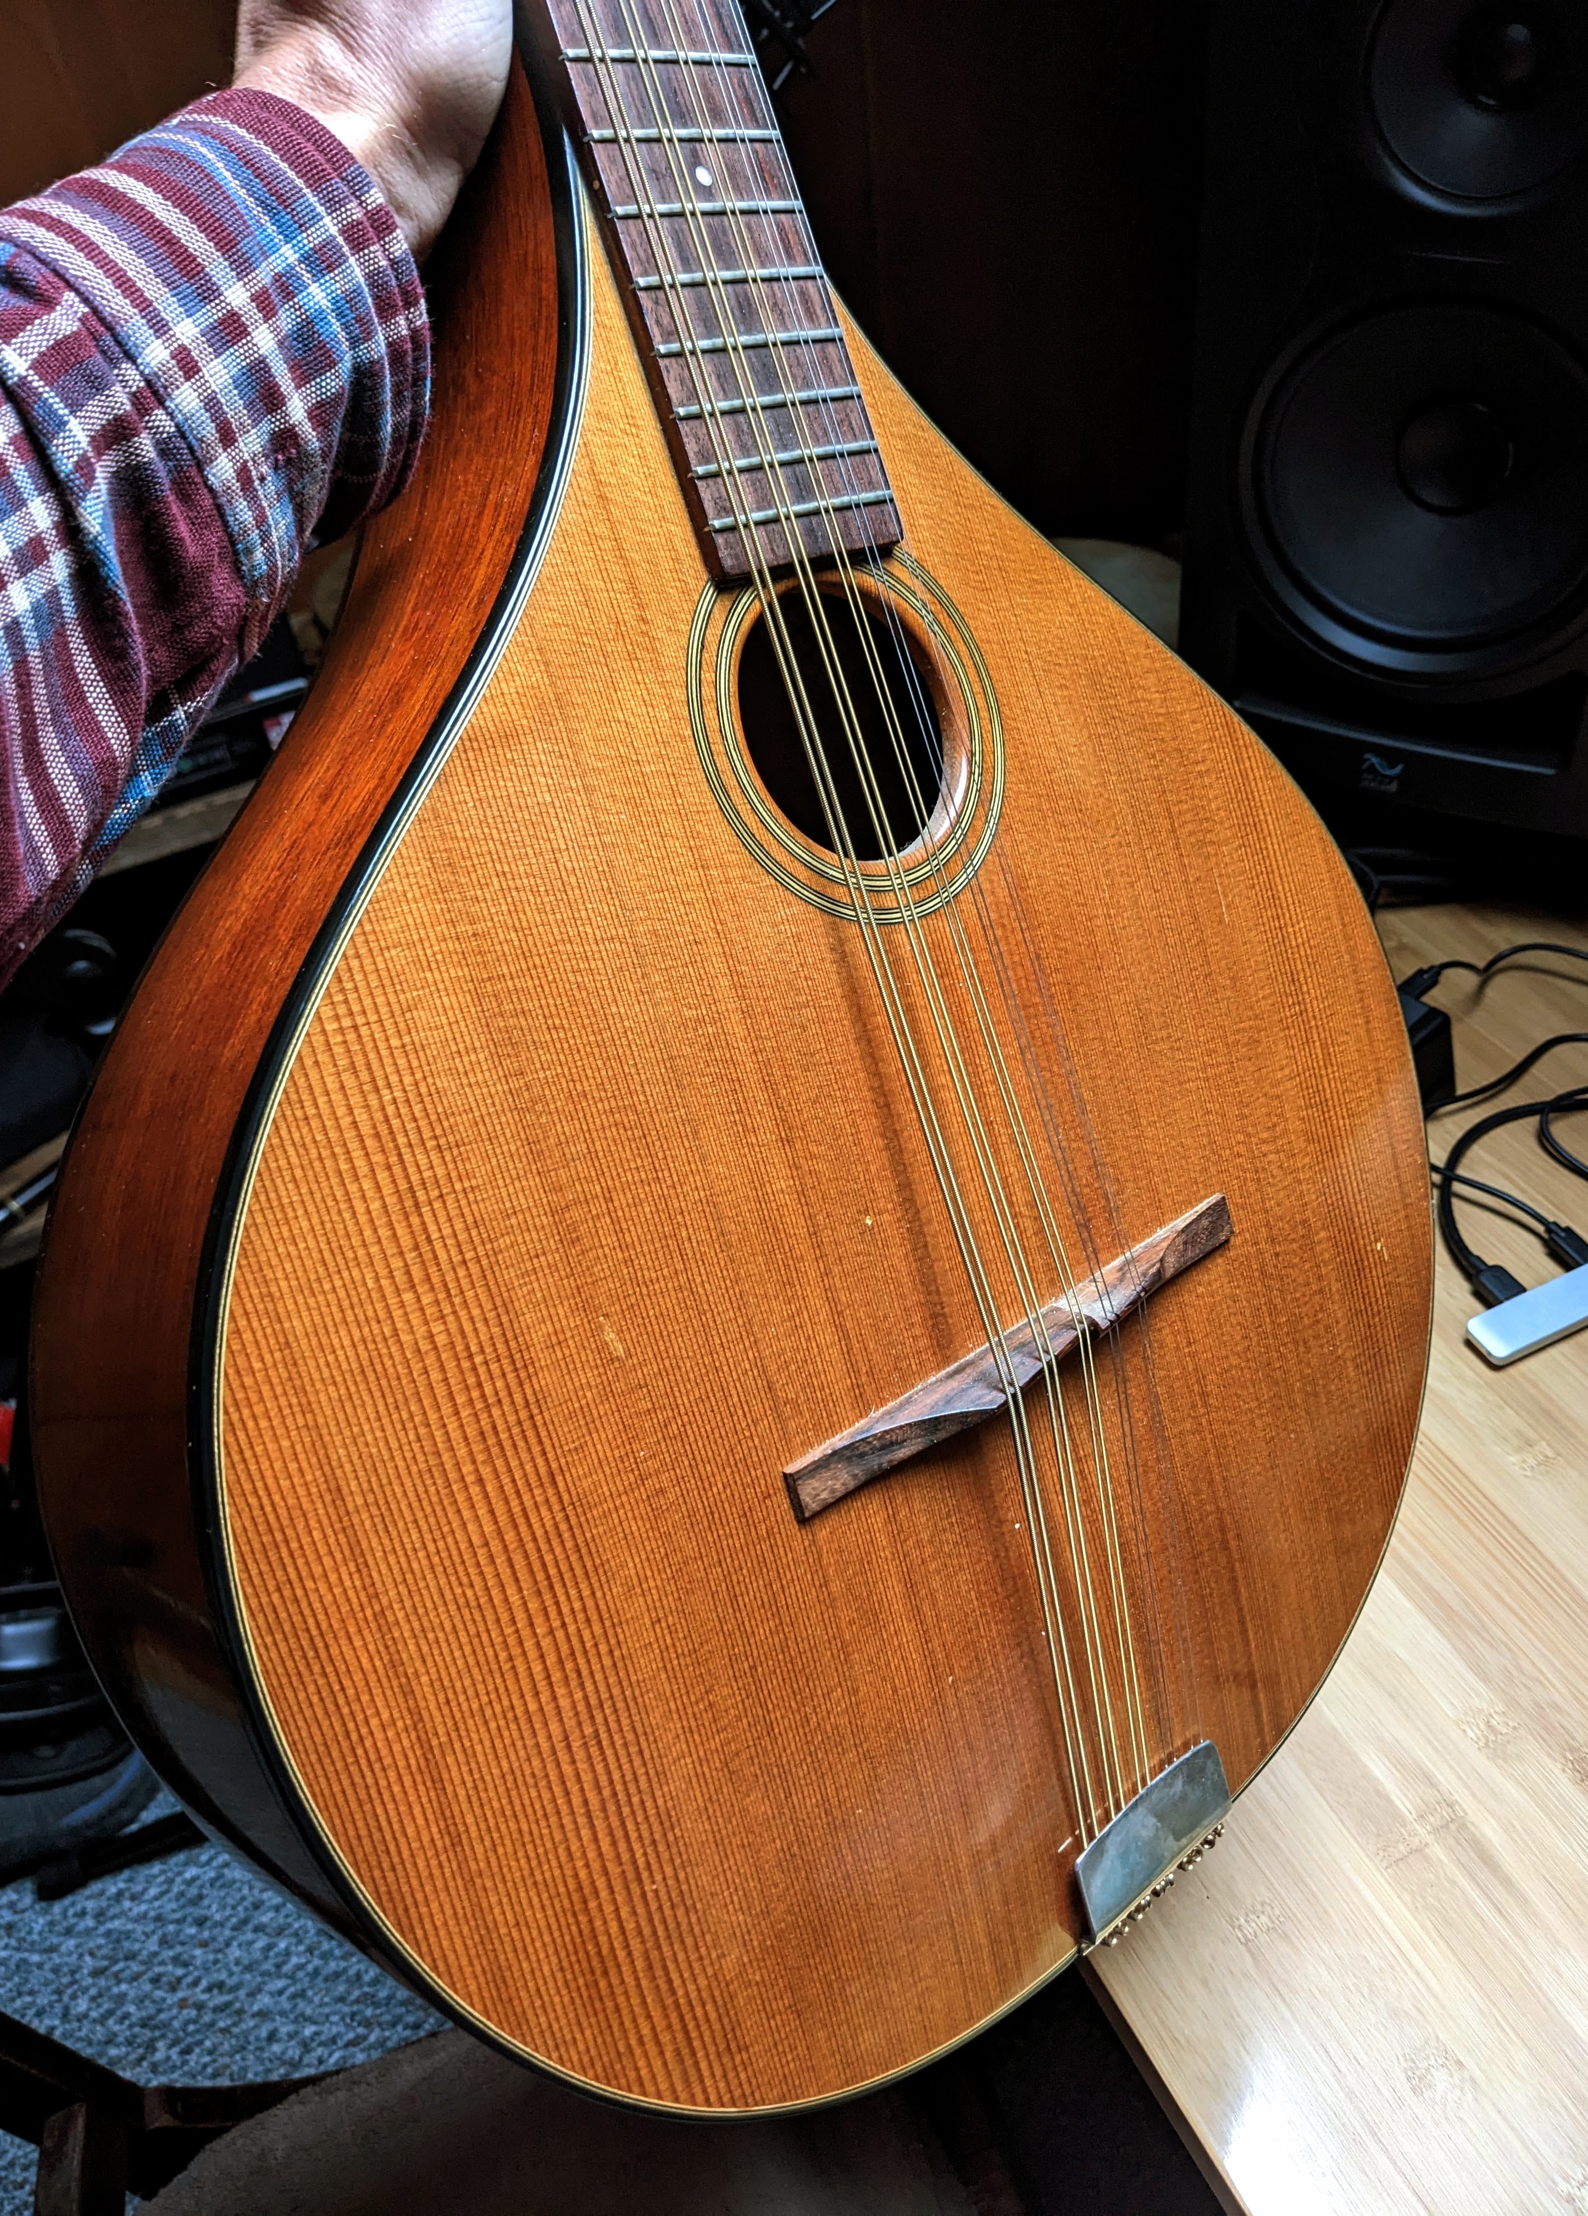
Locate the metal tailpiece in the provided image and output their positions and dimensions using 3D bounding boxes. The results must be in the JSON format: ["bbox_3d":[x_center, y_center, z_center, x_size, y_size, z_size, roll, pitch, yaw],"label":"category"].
[{"bbox_3d":[0.079,0.168,0.401,0.054,0.025,0.018,-25,14,-38],"label":"metal tailpiece"}]

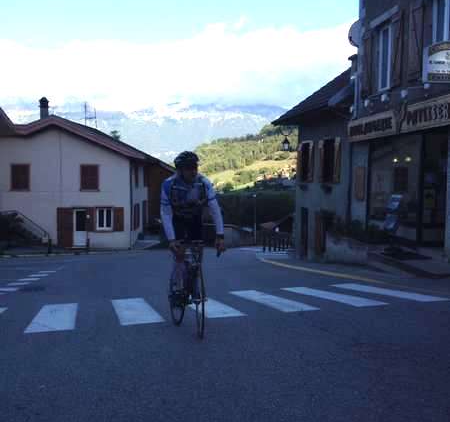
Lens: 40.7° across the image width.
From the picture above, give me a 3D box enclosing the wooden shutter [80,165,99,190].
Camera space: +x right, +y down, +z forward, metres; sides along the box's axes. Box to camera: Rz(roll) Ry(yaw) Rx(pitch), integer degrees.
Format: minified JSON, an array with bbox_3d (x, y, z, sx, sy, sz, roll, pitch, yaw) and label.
[{"bbox_3d":[-7.471,-1.850,33.500,1.000,1.360,0.060,0,3,-3],"label":"wooden shutter"}]

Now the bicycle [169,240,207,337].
[{"bbox_3d":[-0.393,0.760,6.287,0.450,0.970,1.660,-1,-3,-18],"label":"bicycle"}]

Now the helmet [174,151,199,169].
[{"bbox_3d":[-0.392,-0.514,6.170,0.220,0.175,0.270,-1,3,-19],"label":"helmet"}]

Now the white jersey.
[{"bbox_3d":[-0.332,-0.046,6.200,0.620,0.680,0.480,-1,3,-15],"label":"white jersey"}]

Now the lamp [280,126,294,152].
[{"bbox_3d":[2.163,-2.475,21.000,0.460,0.820,0.420,0,3,-9],"label":"lamp"}]

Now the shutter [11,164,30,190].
[{"bbox_3d":[-11.180,-1.871,33.200,1.030,1.400,0.060,0,3,-3],"label":"shutter"}]

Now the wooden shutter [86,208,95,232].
[{"bbox_3d":[-7.388,0.480,33.500,0.500,1.310,0.060,0,3,-3],"label":"wooden shutter"}]

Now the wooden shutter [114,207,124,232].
[{"bbox_3d":[-5.854,0.482,33.600,0.550,1.310,0.060,0,3,-3],"label":"wooden shutter"}]

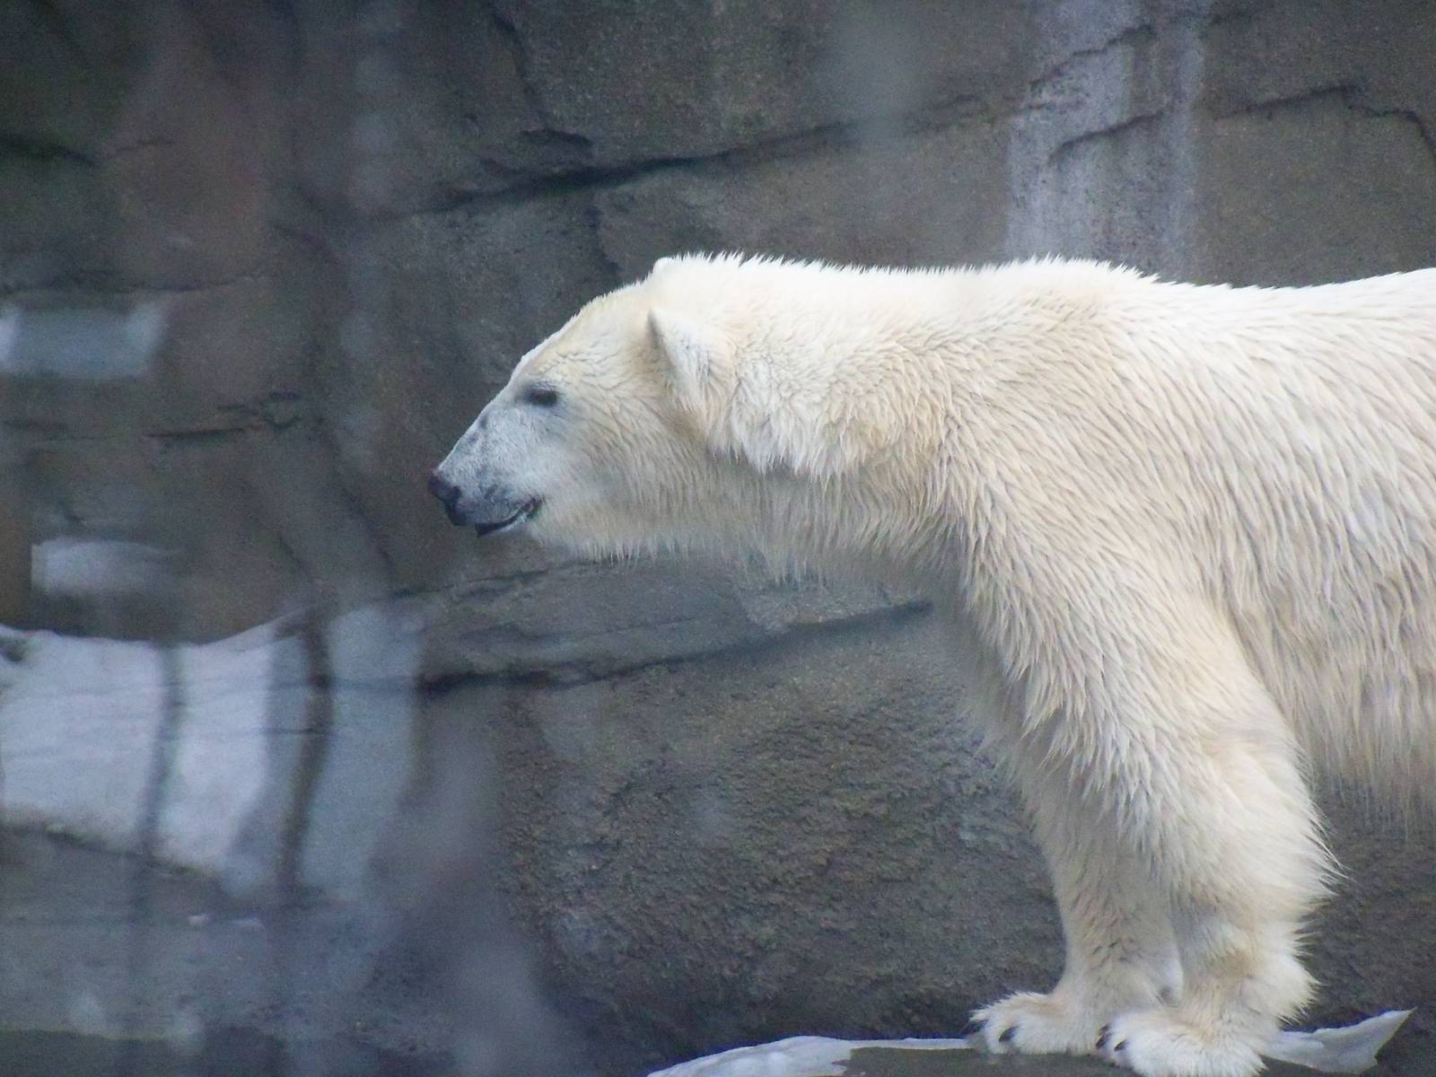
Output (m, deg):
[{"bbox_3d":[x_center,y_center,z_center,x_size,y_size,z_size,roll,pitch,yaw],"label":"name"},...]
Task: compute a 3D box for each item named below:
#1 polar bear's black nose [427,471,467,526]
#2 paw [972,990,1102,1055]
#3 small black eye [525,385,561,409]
[{"bbox_3d":[-0.346,-0.050,13.070,0.050,0.062,0.068,-9,8,-5],"label":"polar bear's black nose"},{"bbox_3d":[0.419,0.620,13.120,0.190,0.085,0.170,-1,7,-12],"label":"paw"},{"bbox_3d":[-0.223,-0.179,13.000,0.043,0.027,0.022,4,8,27],"label":"small black eye"}]

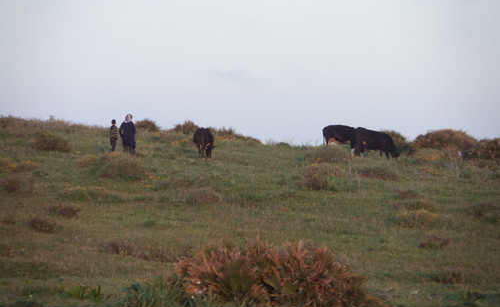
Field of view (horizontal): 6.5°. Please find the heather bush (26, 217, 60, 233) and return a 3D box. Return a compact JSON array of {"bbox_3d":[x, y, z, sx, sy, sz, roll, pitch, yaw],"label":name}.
[{"bbox_3d":[-4.765,1.638,102.000,0.692,0.358,0.600,0,-2,0],"label":"heather bush"}]

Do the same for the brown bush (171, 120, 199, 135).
[{"bbox_3d":[-2.919,-1.159,197.000,1.248,0.605,1.100,0,-2,0],"label":"brown bush"}]

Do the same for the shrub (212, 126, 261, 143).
[{"bbox_3d":[-0.556,-0.782,182.000,1.917,0.613,1.630,0,-1,0],"label":"shrub"}]

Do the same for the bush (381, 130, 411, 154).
[{"bbox_3d":[6.156,-0.444,187.000,1.354,1.058,1.218,0,-1,0],"label":"bush"}]

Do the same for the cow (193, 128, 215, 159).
[{"bbox_3d":[-1.799,-0.387,171.000,0.750,1.180,2.050,0,-2,10],"label":"cow"}]

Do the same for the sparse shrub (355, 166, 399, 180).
[{"bbox_3d":[3.808,0.597,132.000,1.254,0.418,0.941,0,-1,0],"label":"sparse shrub"}]

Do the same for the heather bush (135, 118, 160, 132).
[{"bbox_3d":[-4.569,-1.248,197.000,1.217,0.605,1.000,0,-2,0],"label":"heather bush"}]

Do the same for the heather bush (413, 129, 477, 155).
[{"bbox_3d":[7.921,-0.489,180.000,2.606,1.027,2.000,0,-2,0],"label":"heather bush"}]

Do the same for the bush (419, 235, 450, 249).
[{"bbox_3d":[3.465,1.653,83.000,0.601,0.263,0.511,0,-1,0],"label":"bush"}]

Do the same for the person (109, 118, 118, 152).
[{"bbox_3d":[-5.175,-0.650,169.000,0.317,1.300,0.300,0,-1,-6],"label":"person"}]

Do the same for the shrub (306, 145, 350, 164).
[{"bbox_3d":[2.805,0.036,160.000,1.665,0.702,1.300,0,-2,0],"label":"shrub"}]

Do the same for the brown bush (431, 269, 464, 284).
[{"bbox_3d":[3.530,2.198,79.000,0.589,0.266,0.501,0,-1,0],"label":"brown bush"}]

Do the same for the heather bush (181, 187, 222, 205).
[{"bbox_3d":[-1.339,1.159,122.000,1.125,0.462,0.956,0,-1,0],"label":"heather bush"}]

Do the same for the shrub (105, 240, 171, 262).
[{"bbox_3d":[-2.220,1.951,88.000,1.354,0.425,0.800,0,-2,0],"label":"shrub"}]

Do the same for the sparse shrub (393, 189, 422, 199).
[{"bbox_3d":[4.426,1.131,125.000,0.792,0.274,0.600,0,-2,0],"label":"sparse shrub"}]

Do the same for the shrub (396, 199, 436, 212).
[{"bbox_3d":[4.370,1.365,116.000,1.018,0.342,0.866,0,-1,0],"label":"shrub"}]

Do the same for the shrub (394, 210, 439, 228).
[{"bbox_3d":[3.482,1.389,93.000,0.968,0.379,0.774,0,-1,0],"label":"shrub"}]

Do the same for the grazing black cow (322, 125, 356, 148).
[{"bbox_3d":[3.778,-0.506,175.500,1.770,1.235,0.620,0,-1,-6],"label":"grazing black cow"}]

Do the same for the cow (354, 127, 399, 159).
[{"bbox_3d":[4.980,-0.413,174.000,1.770,1.260,0.620,0,-1,-6],"label":"cow"}]

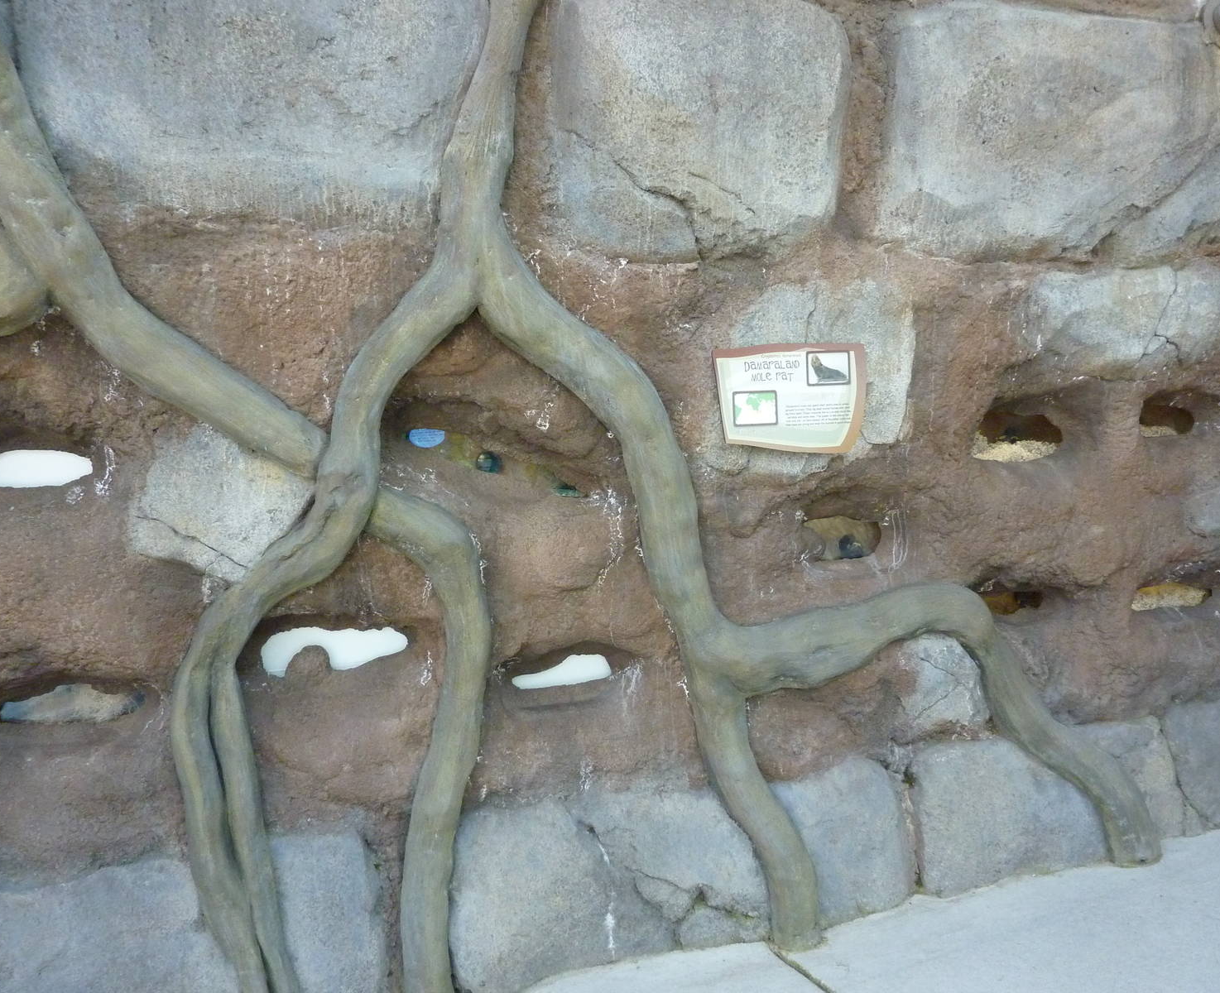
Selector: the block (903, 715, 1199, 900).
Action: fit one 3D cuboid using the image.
[{"bbox_3d":[1.272,0.852,2.849,0.995,0.460,0.200,-4,6,-17],"label":"block"}]

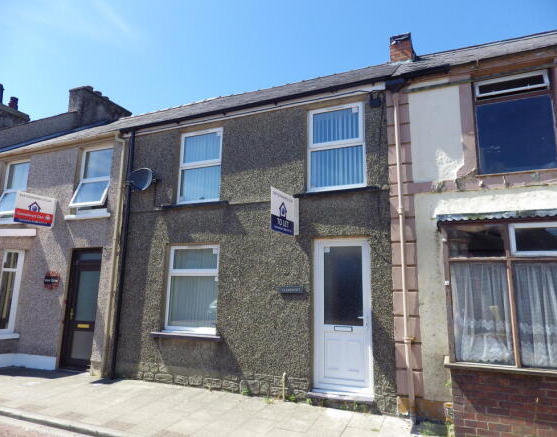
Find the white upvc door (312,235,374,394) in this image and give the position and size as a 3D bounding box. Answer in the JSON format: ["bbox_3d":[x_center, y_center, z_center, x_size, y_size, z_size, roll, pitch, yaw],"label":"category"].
[{"bbox_3d":[0.913,1.325,5.217,0.860,2.099,0.080,-3,-11,23],"label":"white upvc door"}]

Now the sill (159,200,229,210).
[{"bbox_3d":[-1.409,-0.214,6.376,1.342,0.060,0.180,-3,-11,23],"label":"sill"}]

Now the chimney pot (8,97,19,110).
[{"bbox_3d":[-10.461,-4.538,14.643,0.250,0.460,0.250,1,-10,0],"label":"chimney pot"}]

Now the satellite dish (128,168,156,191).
[{"bbox_3d":[-2.455,-0.686,6.599,0.500,0.430,0.320,-2,-11,18],"label":"satellite dish"}]

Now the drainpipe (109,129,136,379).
[{"bbox_3d":[-2.816,0.535,6.757,0.080,4.518,0.085,-3,-11,23],"label":"drainpipe"}]

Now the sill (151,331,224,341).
[{"bbox_3d":[-1.473,1.920,5.998,1.343,0.060,0.180,-3,-11,23],"label":"sill"}]

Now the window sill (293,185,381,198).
[{"bbox_3d":[0.846,-0.385,5.428,1.246,0.060,0.180,-3,-11,23],"label":"window sill"}]

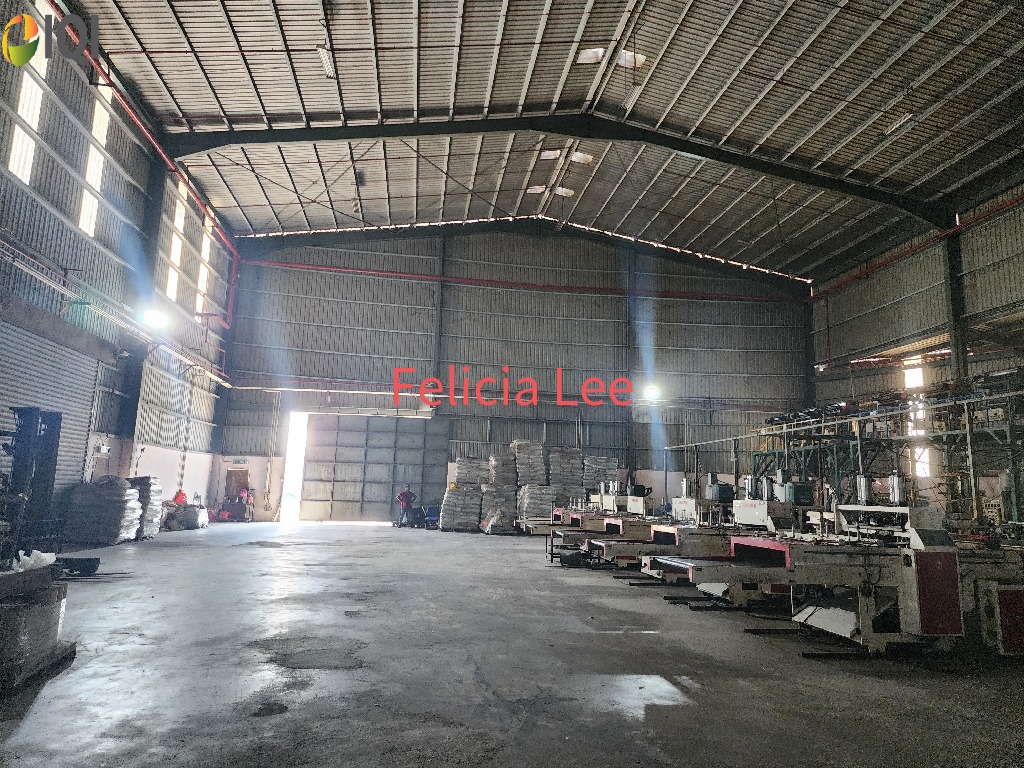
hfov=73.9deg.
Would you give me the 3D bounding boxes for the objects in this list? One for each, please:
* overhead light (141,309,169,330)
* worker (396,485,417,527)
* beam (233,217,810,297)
[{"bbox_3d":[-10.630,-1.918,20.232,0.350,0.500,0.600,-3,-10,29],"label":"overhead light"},{"bbox_3d":[-4.304,4.965,27.679,0.818,1.713,0.400,2,-9,-2],"label":"worker"},{"bbox_3d":[1.268,-6.257,31.398,26.916,3.010,0.350,3,-9,-8],"label":"beam"}]

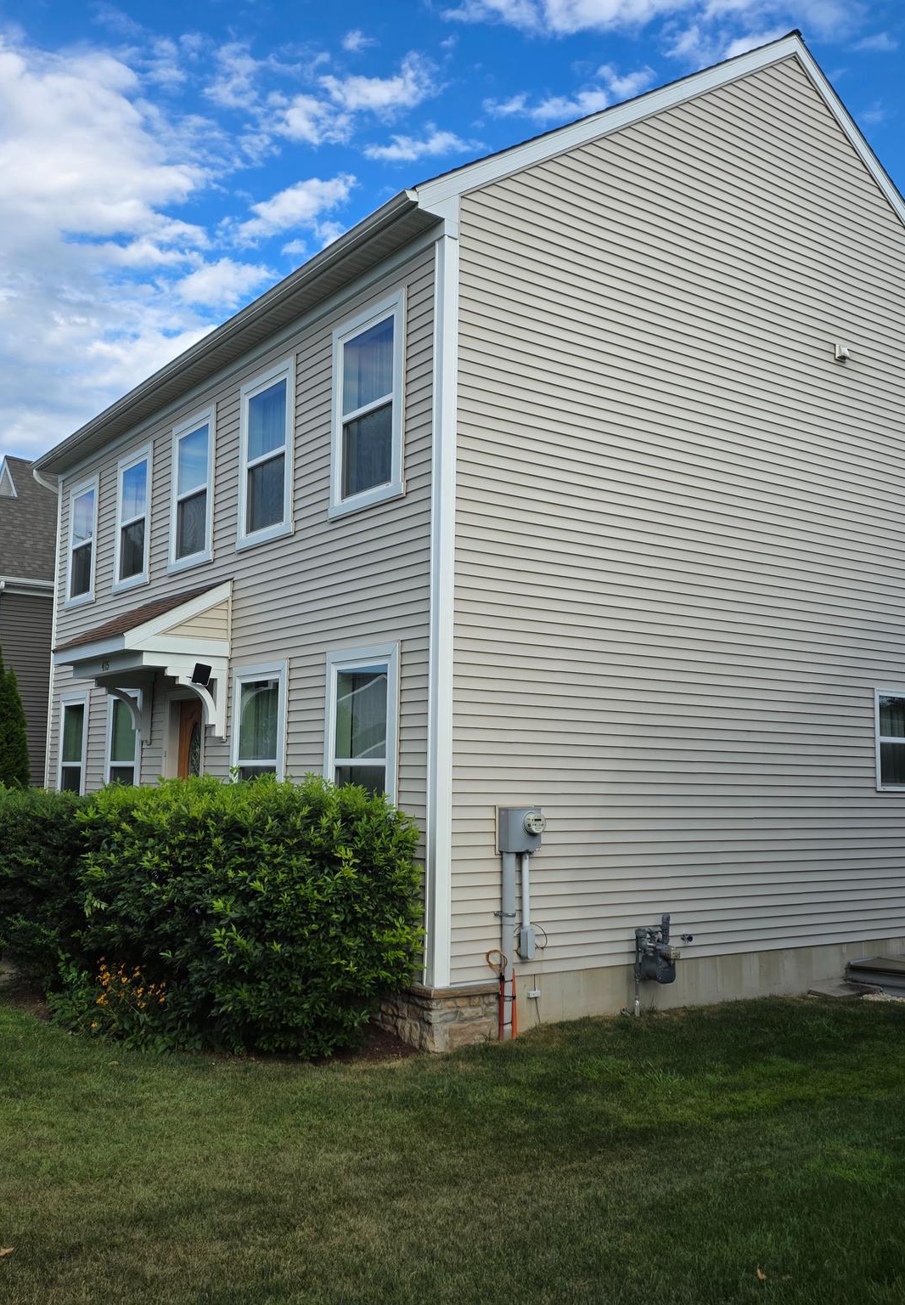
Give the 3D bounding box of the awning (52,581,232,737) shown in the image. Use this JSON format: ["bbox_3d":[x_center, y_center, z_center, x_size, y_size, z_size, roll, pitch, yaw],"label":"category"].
[{"bbox_3d":[-3.474,0.148,12.751,1.130,1.690,2.400,5,-8,-35],"label":"awning"}]

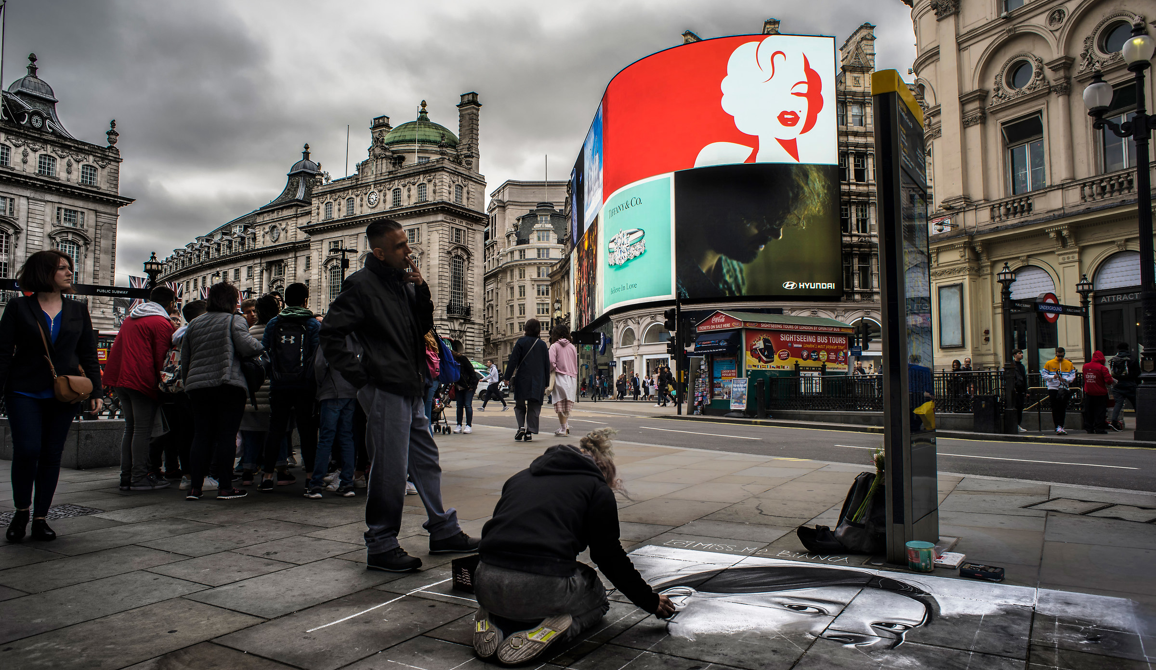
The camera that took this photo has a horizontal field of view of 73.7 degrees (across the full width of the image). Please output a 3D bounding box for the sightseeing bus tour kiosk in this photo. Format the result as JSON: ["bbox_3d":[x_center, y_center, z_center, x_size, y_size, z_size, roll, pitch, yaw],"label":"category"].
[{"bbox_3d":[6.270,0.970,24.950,5.200,3.200,2.400,2,-5,-31],"label":"sightseeing bus tour kiosk"}]

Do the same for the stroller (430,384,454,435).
[{"bbox_3d":[-2.250,0.966,11.420,0.780,1.000,0.480,1,-4,-16],"label":"stroller"}]

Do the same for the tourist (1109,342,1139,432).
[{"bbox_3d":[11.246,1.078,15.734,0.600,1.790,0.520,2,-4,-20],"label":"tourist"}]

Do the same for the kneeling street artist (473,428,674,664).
[{"bbox_3d":[-0.020,0.687,2.722,0.550,0.710,0.760,-2,-5,28],"label":"kneeling street artist"}]

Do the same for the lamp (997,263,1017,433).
[{"bbox_3d":[8.506,0.258,15.175,0.350,3.400,0.350,2,-5,-28],"label":"lamp"}]

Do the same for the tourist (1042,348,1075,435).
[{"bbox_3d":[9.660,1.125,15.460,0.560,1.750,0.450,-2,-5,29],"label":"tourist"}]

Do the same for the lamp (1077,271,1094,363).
[{"bbox_3d":[11.120,0.398,16.820,0.390,3.420,0.390,-3,-5,34],"label":"lamp"}]

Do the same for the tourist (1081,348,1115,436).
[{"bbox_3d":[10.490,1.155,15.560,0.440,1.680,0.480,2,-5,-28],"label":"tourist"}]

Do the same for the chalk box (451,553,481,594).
[{"bbox_3d":[-0.396,1.084,3.473,0.270,0.130,0.200,-3,-5,39],"label":"chalk box"}]

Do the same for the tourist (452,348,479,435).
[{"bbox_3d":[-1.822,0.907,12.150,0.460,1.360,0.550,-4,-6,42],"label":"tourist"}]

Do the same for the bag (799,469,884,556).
[{"bbox_3d":[1.365,0.878,3.886,0.460,0.400,0.320,-1,-4,18],"label":"bag"}]

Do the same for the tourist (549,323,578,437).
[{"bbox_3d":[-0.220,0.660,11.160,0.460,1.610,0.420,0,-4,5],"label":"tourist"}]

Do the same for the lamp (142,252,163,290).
[{"bbox_3d":[-8.214,0.096,14.774,0.350,3.420,0.350,0,-4,0],"label":"lamp"}]

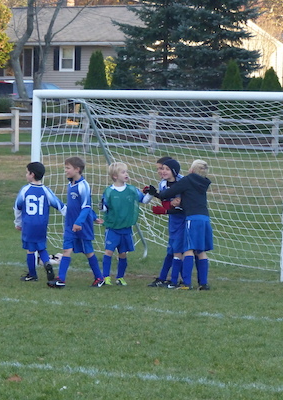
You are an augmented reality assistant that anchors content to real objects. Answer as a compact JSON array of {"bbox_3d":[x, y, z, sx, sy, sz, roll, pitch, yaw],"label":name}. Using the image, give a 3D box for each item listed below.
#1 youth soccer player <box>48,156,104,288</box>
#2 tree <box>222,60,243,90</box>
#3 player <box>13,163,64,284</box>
[{"bbox_3d":[-0.666,0.227,30.300,0.480,1.310,0.430,0,2,-39],"label":"youth soccer player"},{"bbox_3d":[3.333,-3.773,110.000,0.980,2.750,0.980,1,1,0],"label":"tree"},{"bbox_3d":[-1.056,0.228,31.100,0.500,1.230,0.420,1,2,-25],"label":"player"}]

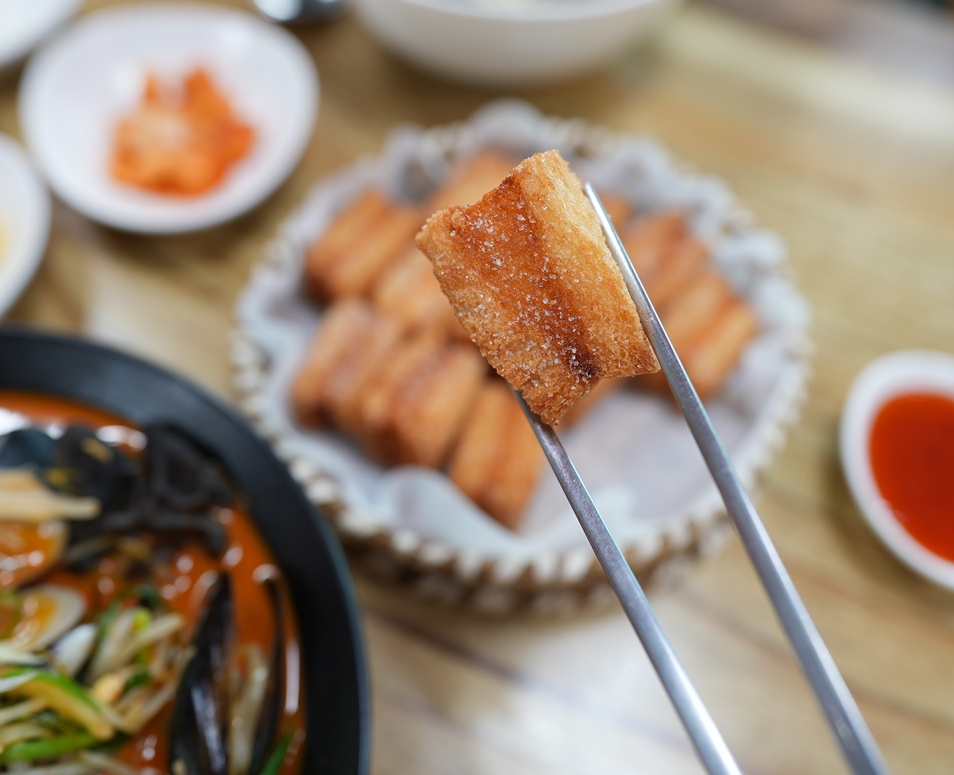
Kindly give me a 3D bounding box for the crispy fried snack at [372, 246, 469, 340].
[{"bbox_3d":[-0.019,-0.040,0.322,0.029,0.030,0.040,32,63,17],"label":"crispy fried snack"}]

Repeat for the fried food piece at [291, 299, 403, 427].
[{"bbox_3d":[-0.049,-0.010,0.301,0.029,0.030,0.040,19,60,10],"label":"fried food piece"}]

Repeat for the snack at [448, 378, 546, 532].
[{"bbox_3d":[0.007,0.024,0.281,0.029,0.030,0.040,23,60,13],"label":"snack"}]

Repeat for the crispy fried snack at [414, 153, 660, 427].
[{"bbox_3d":[0.014,-0.017,0.163,0.030,0.034,0.043,-30,89,0],"label":"crispy fried snack"}]

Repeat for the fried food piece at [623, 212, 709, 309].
[{"bbox_3d":[0.074,-0.055,0.333,0.029,0.030,0.040,31,63,17],"label":"fried food piece"}]

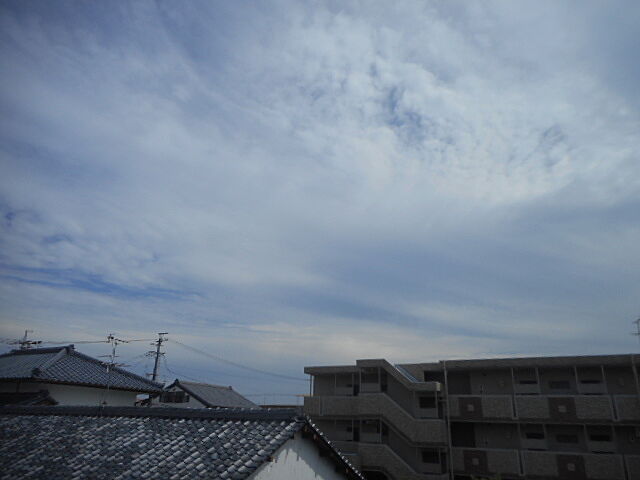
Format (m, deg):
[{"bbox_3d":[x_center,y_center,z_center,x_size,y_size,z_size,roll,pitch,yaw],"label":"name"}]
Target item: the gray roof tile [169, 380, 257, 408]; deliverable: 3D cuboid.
[{"bbox_3d":[-9.647,13.075,38.677,7.105,1.948,6.580,-10,-25,28],"label":"gray roof tile"}]

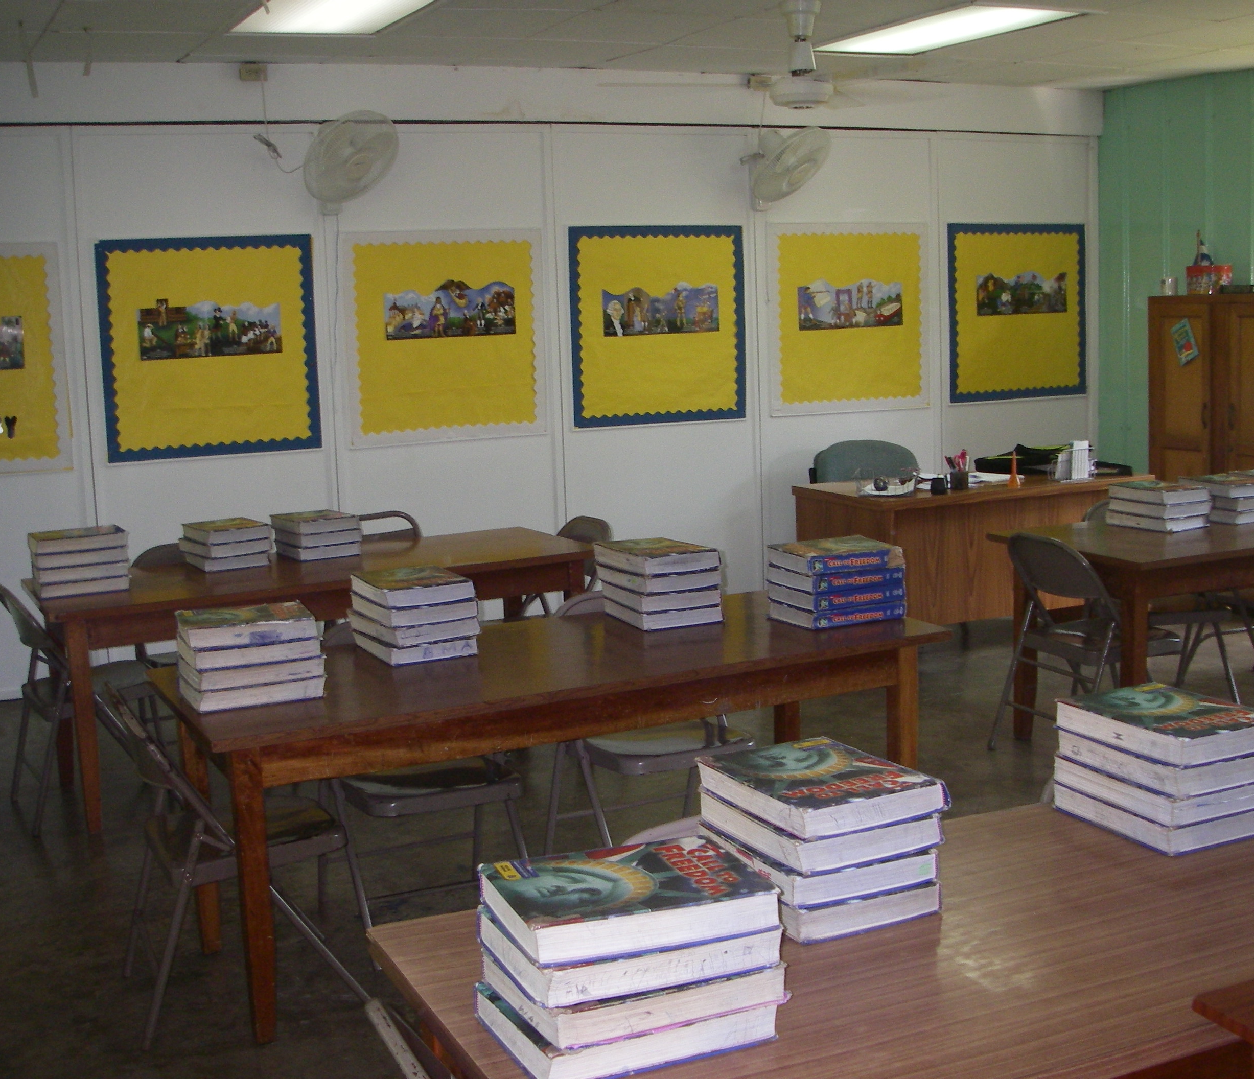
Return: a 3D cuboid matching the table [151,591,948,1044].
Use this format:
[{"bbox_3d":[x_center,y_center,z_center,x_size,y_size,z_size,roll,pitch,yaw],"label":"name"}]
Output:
[{"bbox_3d":[-0.168,0.633,4.024,1.887,0.721,0.747,-6,9,-26],"label":"table"}]

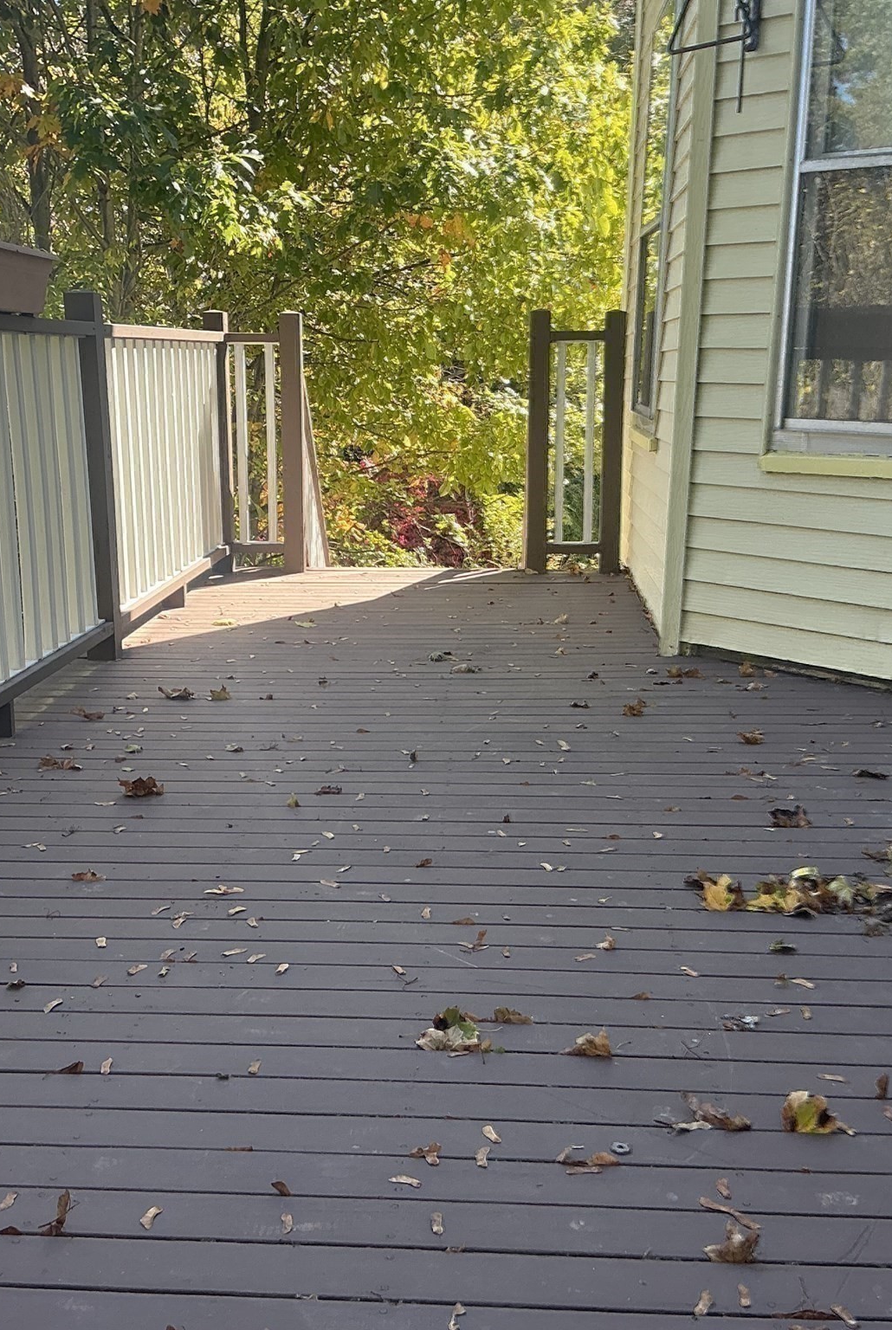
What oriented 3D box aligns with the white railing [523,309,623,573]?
[{"bbox_3d":[0.583,-0.993,6.430,0.430,1.150,0.100,1,12,3],"label":"white railing"}]

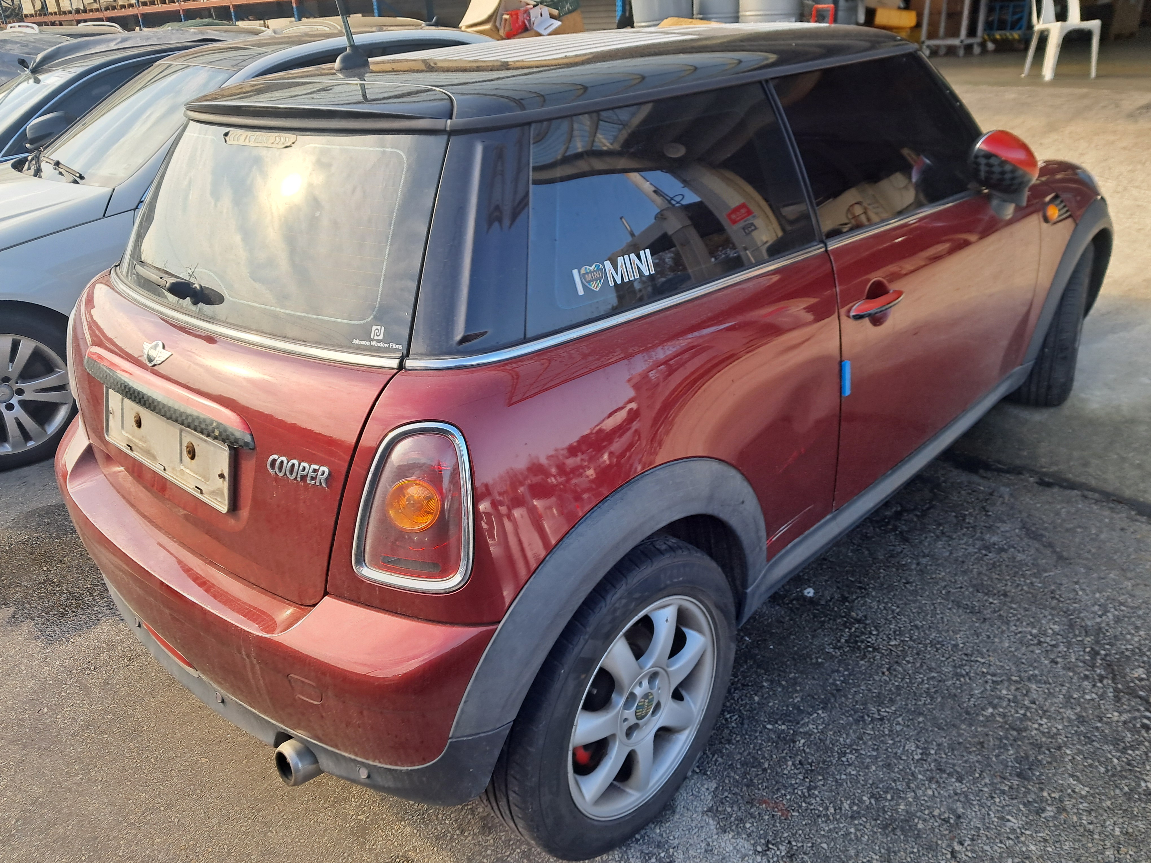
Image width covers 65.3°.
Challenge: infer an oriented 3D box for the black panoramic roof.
[{"bbox_3d":[-0.037,-0.903,2.244,1.150,0.125,1.640,18,34,40],"label":"black panoramic roof"}]

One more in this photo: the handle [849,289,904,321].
[{"bbox_3d":[0.675,-0.287,2.006,0.060,0.050,0.245,18,34,40],"label":"handle"}]

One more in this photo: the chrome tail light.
[{"bbox_3d":[-0.246,0.106,1.411,0.200,0.260,0.100,2,13,15],"label":"chrome tail light"}]

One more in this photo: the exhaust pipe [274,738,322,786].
[{"bbox_3d":[-0.491,0.595,1.651,0.083,0.083,0.110,18,34,40],"label":"exhaust pipe"}]

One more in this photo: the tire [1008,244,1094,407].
[{"bbox_3d":[1.748,-0.401,3.304,0.200,0.615,0.615,10,29,29],"label":"tire"}]

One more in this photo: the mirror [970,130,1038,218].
[{"bbox_3d":[1.129,-0.673,2.364,0.155,0.235,0.200,11,29,30],"label":"mirror"}]

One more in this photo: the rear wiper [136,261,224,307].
[{"bbox_3d":[-0.797,-0.292,1.787,0.370,0.065,0.055,18,-2,40],"label":"rear wiper"}]

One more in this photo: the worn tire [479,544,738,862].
[{"bbox_3d":[0.065,0.490,1.736,0.200,0.615,0.615,18,34,40],"label":"worn tire"}]

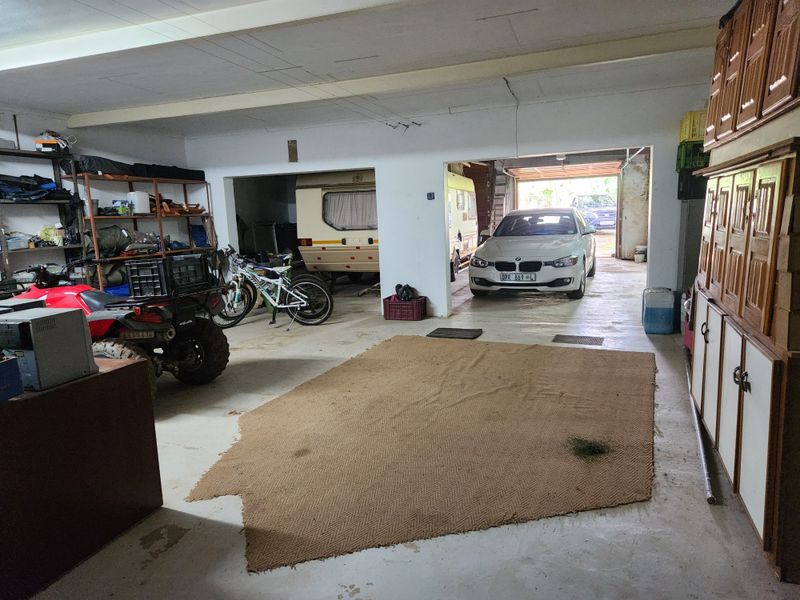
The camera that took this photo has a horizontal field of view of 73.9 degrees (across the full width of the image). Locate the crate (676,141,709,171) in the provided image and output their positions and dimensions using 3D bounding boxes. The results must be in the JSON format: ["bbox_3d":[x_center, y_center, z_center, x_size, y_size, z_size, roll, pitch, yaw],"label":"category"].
[{"bbox_3d":[3.119,-1.470,5.446,0.430,0.295,0.440,1,10,21],"label":"crate"}]

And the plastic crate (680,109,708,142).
[{"bbox_3d":[3.109,-1.754,5.400,0.430,0.285,0.440,1,10,21],"label":"plastic crate"}]

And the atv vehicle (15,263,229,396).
[{"bbox_3d":[-2.603,0.245,4.483,2.020,1.120,1.150,1,10,20],"label":"atv vehicle"}]

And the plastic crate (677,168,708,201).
[{"bbox_3d":[3.129,-1.184,5.493,0.430,0.295,0.440,1,10,21],"label":"plastic crate"}]

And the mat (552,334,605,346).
[{"bbox_3d":[1.921,0.426,5.715,0.500,0.014,0.350,2,10,27],"label":"mat"}]

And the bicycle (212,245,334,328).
[{"bbox_3d":[-1.736,-0.128,6.940,1.670,1.000,0.580,-2,9,2],"label":"bicycle"}]

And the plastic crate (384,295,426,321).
[{"bbox_3d":[0.074,0.124,7.301,0.500,0.270,0.310,1,9,20],"label":"plastic crate"}]

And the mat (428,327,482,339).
[{"bbox_3d":[0.647,0.386,6.280,0.560,0.020,0.480,1,9,20],"label":"mat"}]

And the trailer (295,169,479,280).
[{"bbox_3d":[0.181,-1.524,11.135,2.140,2.260,5.900,1,10,17],"label":"trailer"}]

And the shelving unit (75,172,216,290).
[{"bbox_3d":[-3.331,-0.582,7.117,0.450,1.990,2.060,1,9,20],"label":"shelving unit"}]

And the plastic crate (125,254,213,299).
[{"bbox_3d":[-1.769,-0.205,4.128,0.320,0.270,0.560,-1,9,11],"label":"plastic crate"}]

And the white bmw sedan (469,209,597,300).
[{"bbox_3d":[2.658,-1.007,9.996,1.900,1.430,4.620,2,10,23],"label":"white bmw sedan"}]

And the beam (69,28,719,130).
[{"bbox_3d":[-0.608,-2.016,5.084,6.850,0.155,0.080,1,9,20],"label":"beam"}]

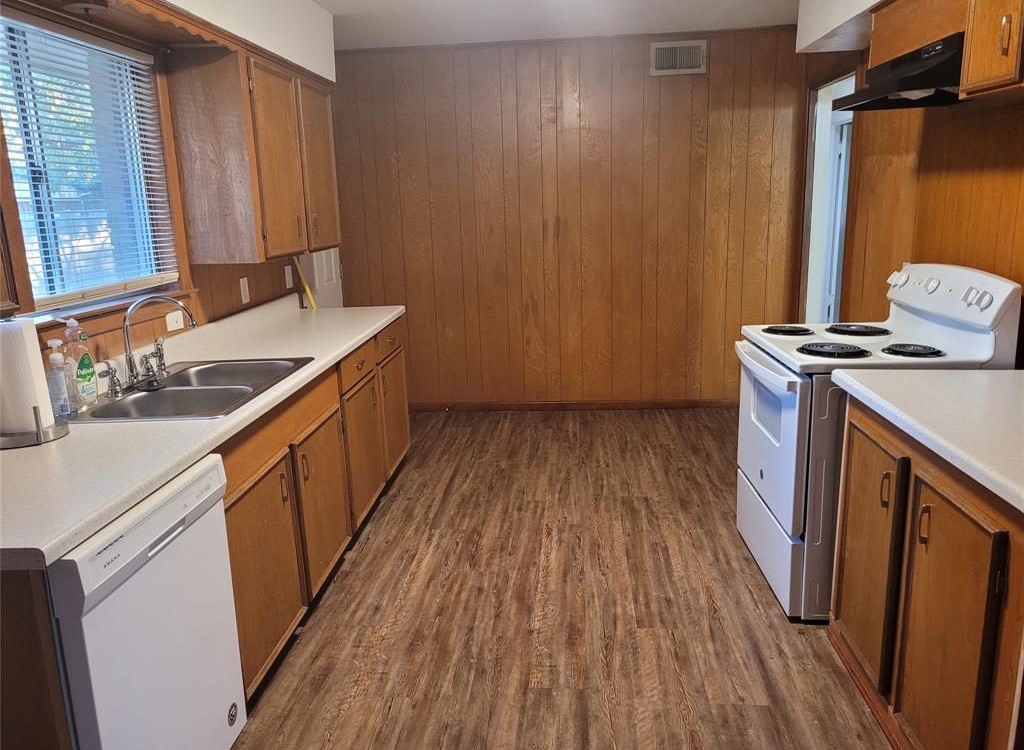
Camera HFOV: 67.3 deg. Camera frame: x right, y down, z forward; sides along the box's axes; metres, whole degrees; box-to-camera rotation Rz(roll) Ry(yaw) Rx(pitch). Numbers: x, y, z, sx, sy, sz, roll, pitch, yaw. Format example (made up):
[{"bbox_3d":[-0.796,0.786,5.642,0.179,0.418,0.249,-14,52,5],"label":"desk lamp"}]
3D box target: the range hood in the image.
[{"bbox_3d":[1.446,-1.017,2.612,0.460,0.150,0.750,-1,13,5],"label":"range hood"}]

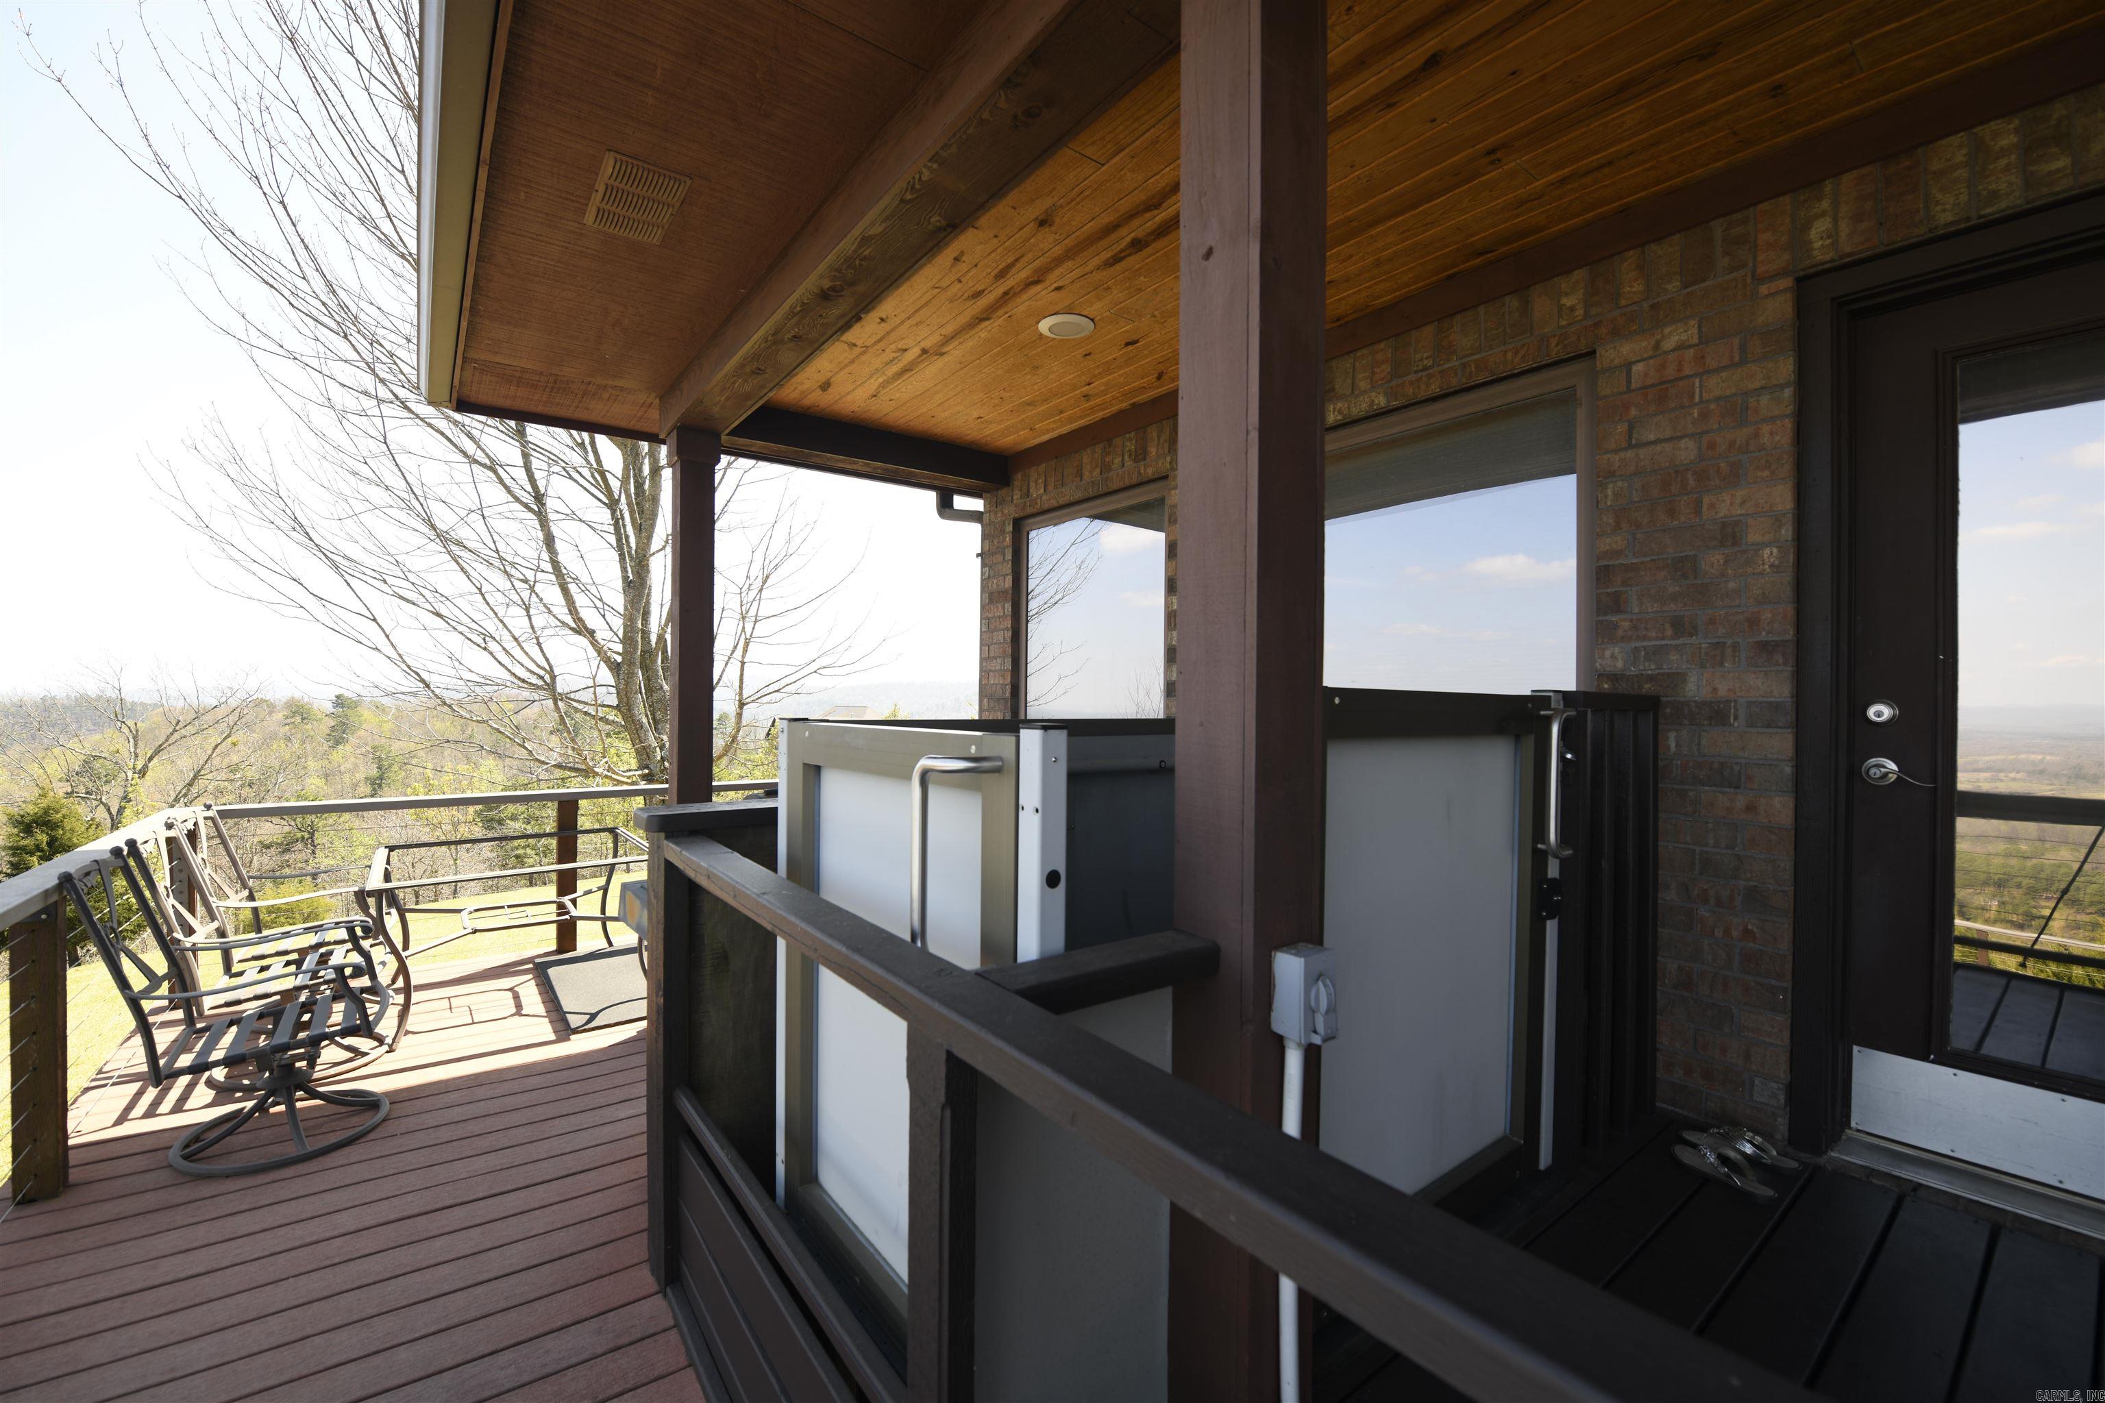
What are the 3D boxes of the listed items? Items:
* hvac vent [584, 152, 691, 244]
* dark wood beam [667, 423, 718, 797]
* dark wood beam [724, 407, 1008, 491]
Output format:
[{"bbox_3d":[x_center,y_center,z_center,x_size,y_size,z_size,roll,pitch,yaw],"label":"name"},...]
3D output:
[{"bbox_3d":[-1.166,-1.404,2.293,0.204,0.020,0.410,1,0,-38],"label":"hvac vent"},{"bbox_3d":[-1.732,0.034,3.933,0.172,2.635,0.172,1,0,-38],"label":"dark wood beam"},{"bbox_3d":[-0.974,-1.375,4.491,1.640,0.178,0.185,0,1,-36],"label":"dark wood beam"}]

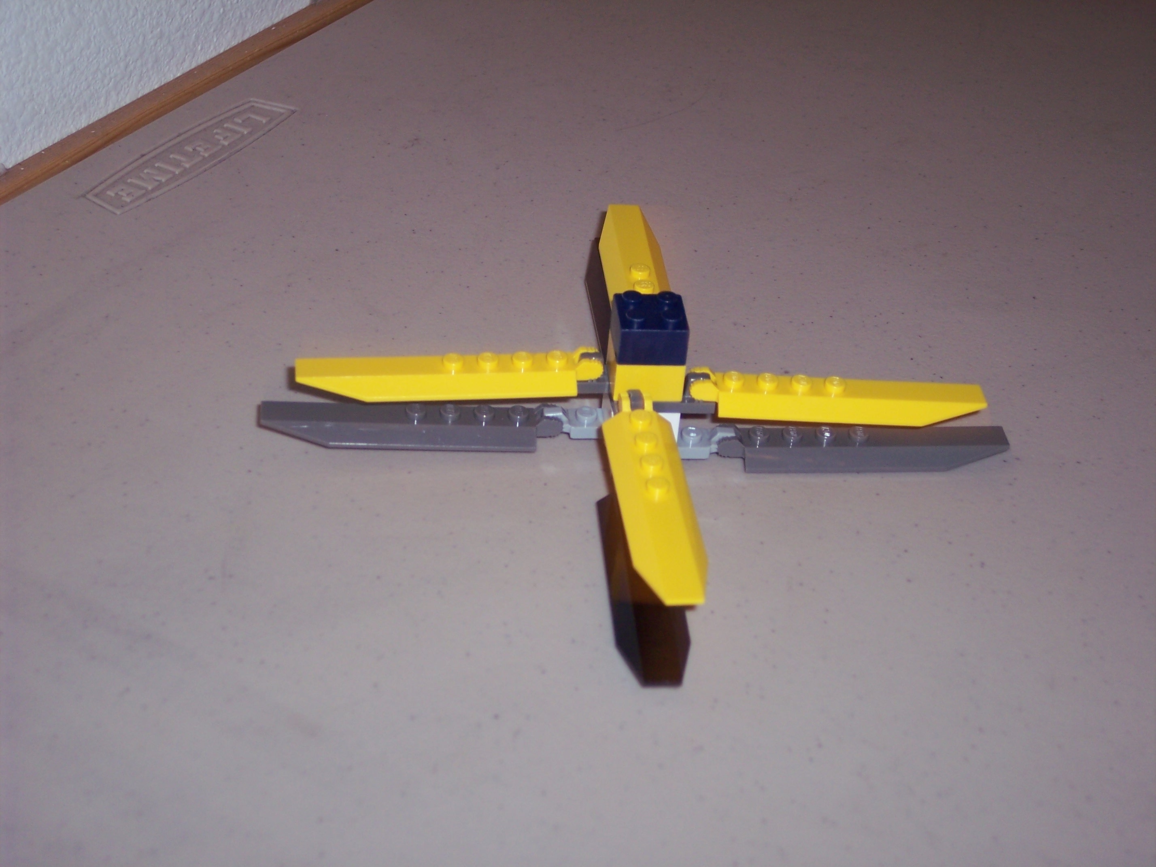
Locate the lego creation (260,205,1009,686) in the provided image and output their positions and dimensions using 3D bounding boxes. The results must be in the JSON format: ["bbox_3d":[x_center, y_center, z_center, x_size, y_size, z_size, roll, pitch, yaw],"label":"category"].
[{"bbox_3d":[0.015,-0.013,0.505,0.177,0.039,0.177,1,35,-7],"label":"lego creation"}]

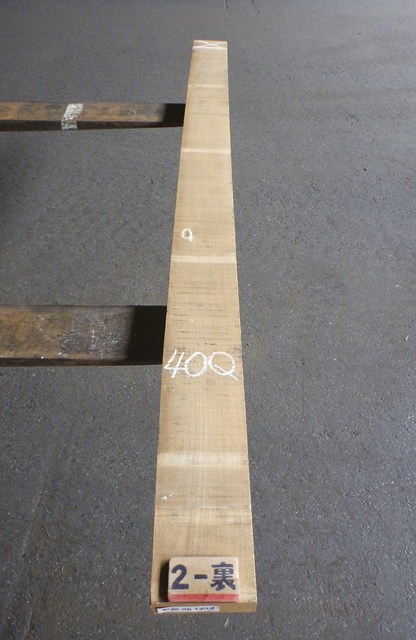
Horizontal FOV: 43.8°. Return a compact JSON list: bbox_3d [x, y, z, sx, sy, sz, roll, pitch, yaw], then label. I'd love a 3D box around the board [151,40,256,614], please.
[{"bbox_3d":[0.001,-0.347,1.313,0.133,0.038,1.946,1,46,0],"label":"board"}]

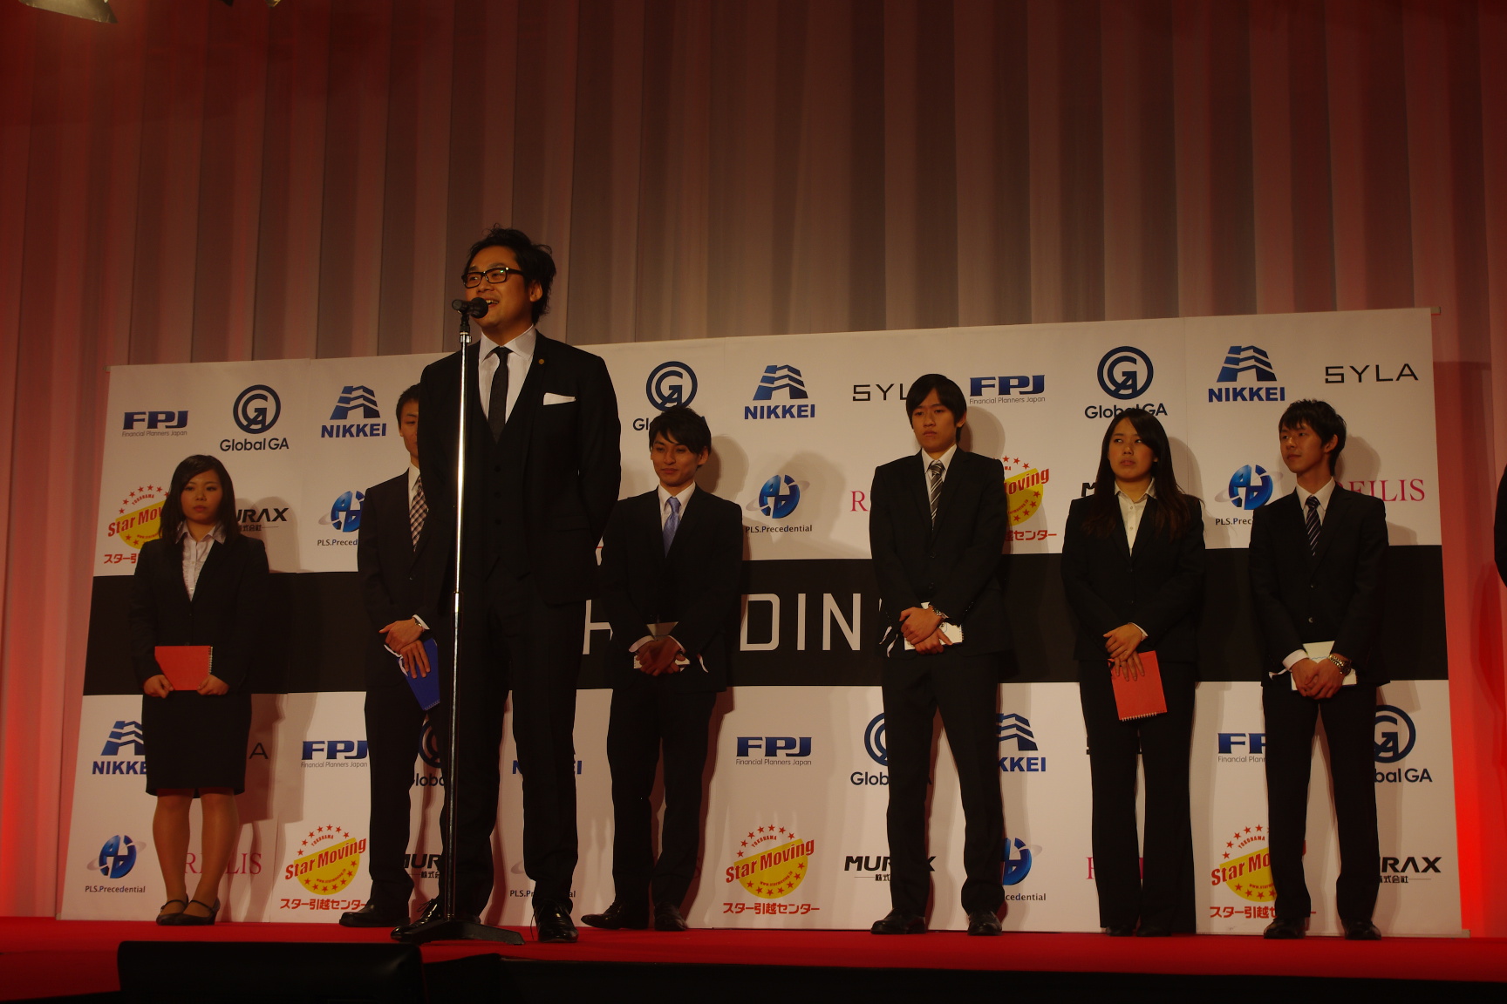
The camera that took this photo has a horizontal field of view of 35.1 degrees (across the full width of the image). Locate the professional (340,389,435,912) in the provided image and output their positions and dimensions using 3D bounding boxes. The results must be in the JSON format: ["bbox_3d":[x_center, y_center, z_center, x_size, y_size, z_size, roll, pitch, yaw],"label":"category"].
[{"bbox_3d":[-1.093,0.490,7.839,0.470,1.782,0.330,-2,-10,14],"label":"professional"}]

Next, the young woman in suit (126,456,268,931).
[{"bbox_3d":[-1.872,0.620,8.044,0.450,1.577,0.310,0,-9,5],"label":"young woman in suit"}]

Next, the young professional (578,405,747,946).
[{"bbox_3d":[-0.290,0.535,7.891,0.480,1.726,0.340,-2,-10,15],"label":"young professional"}]

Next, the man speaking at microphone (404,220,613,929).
[{"bbox_3d":[-0.602,0.187,5.961,0.520,1.784,0.360,-3,-10,20],"label":"man speaking at microphone"}]

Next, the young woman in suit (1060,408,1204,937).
[{"bbox_3d":[1.189,0.518,7.469,0.460,1.650,0.310,-2,-10,13],"label":"young woman in suit"}]

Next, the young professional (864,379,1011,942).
[{"bbox_3d":[0.574,0.462,7.504,0.445,1.782,0.360,-2,-10,14],"label":"young professional"}]

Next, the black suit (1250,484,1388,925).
[{"bbox_3d":[1.709,0.600,7.222,0.414,1.341,0.330,-3,-10,19],"label":"black suit"}]

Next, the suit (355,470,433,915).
[{"bbox_3d":[-1.095,0.611,7.861,0.454,1.465,0.330,-2,-10,13],"label":"suit"}]

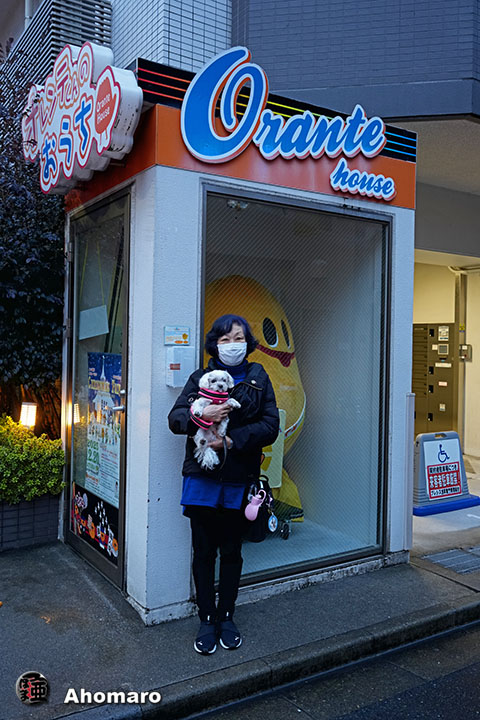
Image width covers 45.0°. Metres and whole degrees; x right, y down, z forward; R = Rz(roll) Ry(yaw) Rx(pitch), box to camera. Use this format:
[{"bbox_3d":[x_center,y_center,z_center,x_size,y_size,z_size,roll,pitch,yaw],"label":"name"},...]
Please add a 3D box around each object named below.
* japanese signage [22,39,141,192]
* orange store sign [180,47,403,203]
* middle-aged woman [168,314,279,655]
[{"bbox_3d":[-0.974,-1.399,3.374,0.140,0.780,1.680,0,2,-35],"label":"japanese signage"},{"bbox_3d":[0.340,-1.329,3.292,1.500,0.660,0.100,0,2,-31],"label":"orange store sign"},{"bbox_3d":[-0.073,0.570,2.804,0.510,1.570,0.390,1,1,-3],"label":"middle-aged woman"}]

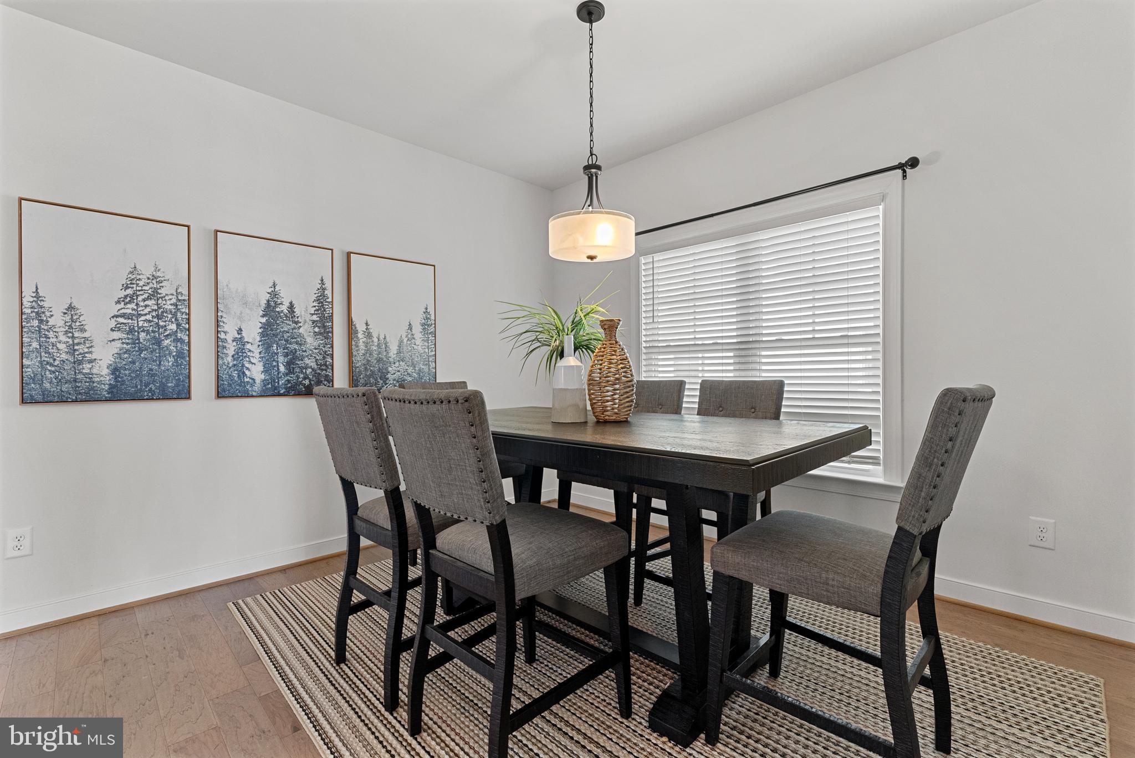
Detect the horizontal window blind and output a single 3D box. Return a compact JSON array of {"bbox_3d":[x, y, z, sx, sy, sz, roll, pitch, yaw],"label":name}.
[{"bbox_3d":[1.128,-0.222,3.253,0.055,1.418,1.592,-1,1,-44],"label":"horizontal window blind"}]

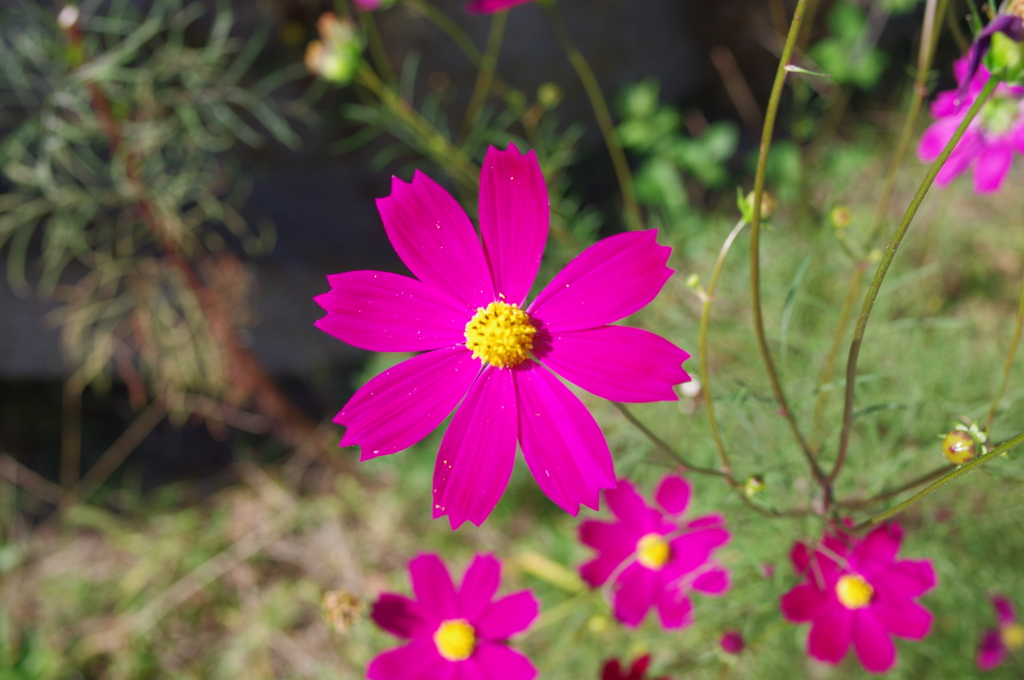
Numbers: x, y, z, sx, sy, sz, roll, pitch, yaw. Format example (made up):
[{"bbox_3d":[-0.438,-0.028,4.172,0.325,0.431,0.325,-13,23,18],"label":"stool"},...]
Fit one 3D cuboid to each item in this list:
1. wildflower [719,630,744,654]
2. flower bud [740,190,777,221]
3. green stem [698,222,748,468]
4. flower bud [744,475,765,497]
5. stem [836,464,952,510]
[{"bbox_3d":[0.097,0.133,0.575,0.009,0.011,0.009,0,30,0],"label":"wildflower"},{"bbox_3d":[0.066,-0.036,0.352,0.009,0.009,0.009,43,27,0],"label":"flower bud"},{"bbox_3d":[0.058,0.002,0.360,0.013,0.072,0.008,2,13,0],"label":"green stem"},{"bbox_3d":[0.070,0.042,0.375,0.006,0.006,0.006,13,27,0],"label":"flower bud"},{"bbox_3d":[0.111,0.042,0.380,0.004,0.043,0.004,3,69,-40],"label":"stem"}]

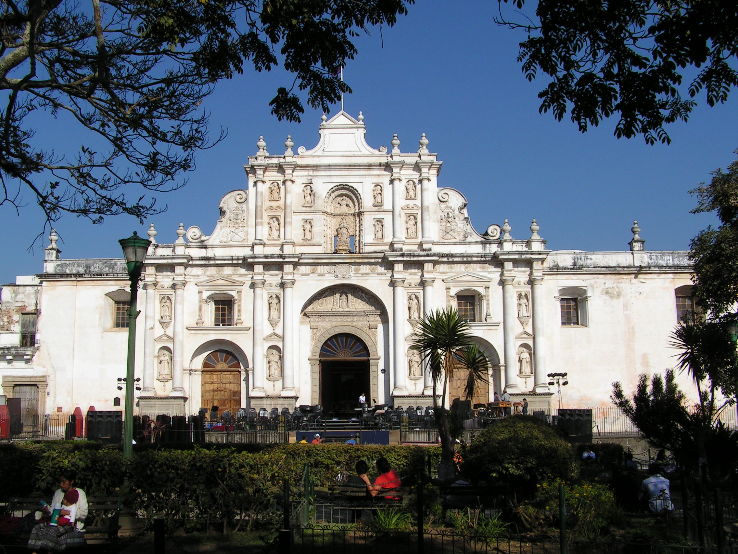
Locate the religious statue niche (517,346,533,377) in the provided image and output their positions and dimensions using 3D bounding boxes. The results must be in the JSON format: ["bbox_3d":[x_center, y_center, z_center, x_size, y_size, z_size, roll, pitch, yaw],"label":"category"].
[{"bbox_3d":[11.492,6.205,59.508,1.170,2.338,0.600,-1,-8,1],"label":"religious statue niche"}]

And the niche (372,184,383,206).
[{"bbox_3d":[0.646,-6.194,61.587,0.760,1.714,0.500,-1,-8,1],"label":"niche"}]

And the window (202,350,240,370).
[{"bbox_3d":[-10.399,5.890,57.164,2.615,1.367,0.200,-1,-10,0],"label":"window"}]

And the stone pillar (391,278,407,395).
[{"bbox_3d":[2.311,4.622,62.953,1.126,9.006,1.050,0,-8,0],"label":"stone pillar"}]

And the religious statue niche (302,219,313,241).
[{"bbox_3d":[-4.358,-3.339,57.706,0.712,1.601,0.400,-1,-10,2],"label":"religious statue niche"}]

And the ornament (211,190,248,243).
[{"bbox_3d":[-10.020,-4.278,58.145,2.874,3.818,0.600,-1,-10,2],"label":"ornament"}]

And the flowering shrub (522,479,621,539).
[{"bbox_3d":[3.178,3.641,12.720,1.538,0.900,1.300,0,-8,0],"label":"flowering shrub"}]

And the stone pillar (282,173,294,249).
[{"bbox_3d":[-5.666,-4.536,57.607,0.850,5.447,0.850,-1,-10,2],"label":"stone pillar"}]

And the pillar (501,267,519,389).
[{"bbox_3d":[9.677,3.603,55.907,0.980,8.336,0.950,-1,-10,0],"label":"pillar"}]

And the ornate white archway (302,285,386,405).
[{"bbox_3d":[-1.671,4.949,56.774,5.811,8.702,1.600,-1,-10,2],"label":"ornate white archway"}]

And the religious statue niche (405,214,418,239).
[{"bbox_3d":[3.405,-4.022,64.539,1.075,1.946,0.500,0,-8,0],"label":"religious statue niche"}]

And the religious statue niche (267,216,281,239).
[{"bbox_3d":[-7.238,-3.676,61.420,1.064,1.855,0.550,-1,-8,1],"label":"religious statue niche"}]

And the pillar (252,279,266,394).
[{"bbox_3d":[-7.535,4.084,55.852,0.950,7.912,0.920,-1,-10,0],"label":"pillar"}]

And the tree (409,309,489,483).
[{"bbox_3d":[1.900,2.862,19.801,1.880,3.956,1.800,-1,-10,0],"label":"tree"}]

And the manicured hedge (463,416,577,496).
[{"bbox_3d":[3.270,3.969,18.181,2.550,1.620,2.300,-1,-10,0],"label":"manicured hedge"}]

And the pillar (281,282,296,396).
[{"bbox_3d":[-5.945,4.468,59.848,1.125,8.566,1.000,-1,-8,1],"label":"pillar"}]

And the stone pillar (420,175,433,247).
[{"bbox_3d":[4.036,-4.720,57.486,0.800,5.050,0.780,-1,-10,0],"label":"stone pillar"}]

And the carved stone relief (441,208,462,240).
[{"bbox_3d":[5.827,-3.724,57.323,1.548,2.389,0.250,-1,-10,2],"label":"carved stone relief"}]

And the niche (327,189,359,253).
[{"bbox_3d":[-1.825,-4.080,58.094,2.382,4.492,1.100,-1,-10,0],"label":"niche"}]

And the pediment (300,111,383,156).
[{"bbox_3d":[-1.958,-10.409,59.007,5.976,3.080,0.800,-1,-10,0],"label":"pediment"}]

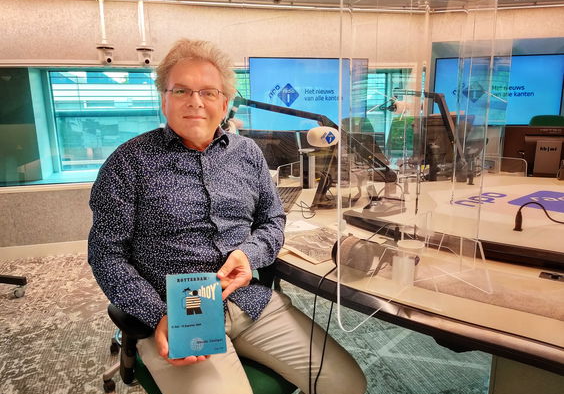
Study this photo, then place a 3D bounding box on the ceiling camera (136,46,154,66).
[{"bbox_3d":[-1.231,-1.272,3.970,0.160,0.180,0.165,-11,17,-37],"label":"ceiling camera"}]

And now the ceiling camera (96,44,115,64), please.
[{"bbox_3d":[-1.570,-1.260,3.920,0.165,0.180,0.160,11,18,42],"label":"ceiling camera"}]

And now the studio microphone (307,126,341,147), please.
[{"bbox_3d":[0.166,-0.240,1.750,0.145,0.085,0.085,-4,13,-25],"label":"studio microphone"}]

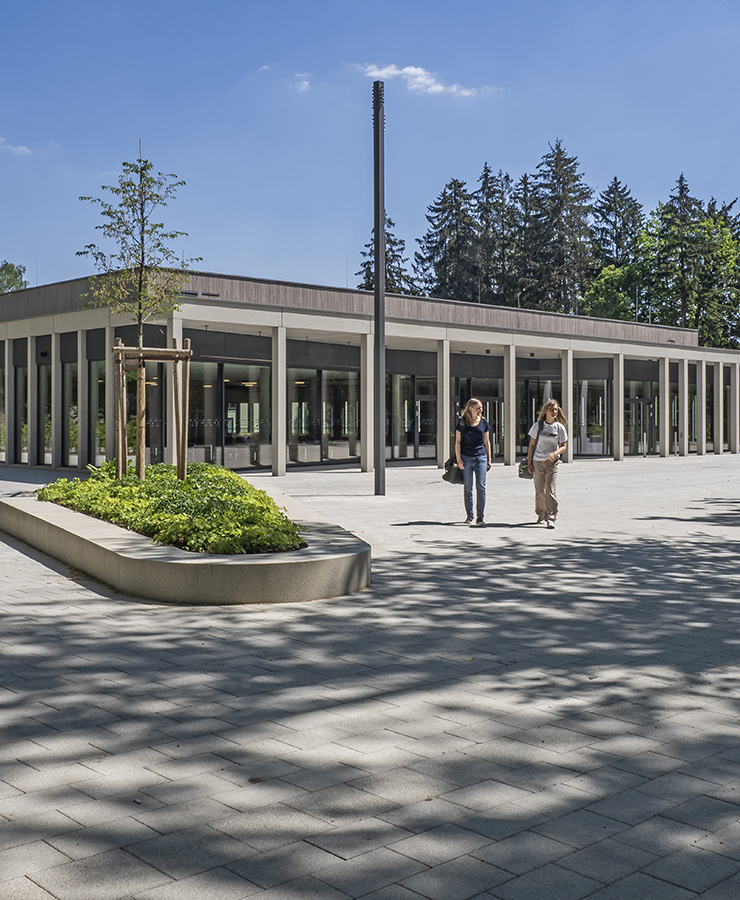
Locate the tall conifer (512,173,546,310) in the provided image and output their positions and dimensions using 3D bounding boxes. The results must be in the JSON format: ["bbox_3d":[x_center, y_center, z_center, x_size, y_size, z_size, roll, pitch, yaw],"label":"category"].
[{"bbox_3d":[12.269,-11.077,80.000,4.500,20.500,4.500,0,2,0],"label":"tall conifer"}]

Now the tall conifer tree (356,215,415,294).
[{"bbox_3d":[1.207,-9.580,81.000,5.000,17.600,5.000,0,2,0],"label":"tall conifer tree"}]

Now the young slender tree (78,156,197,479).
[{"bbox_3d":[-3.242,-1.826,14.500,1.650,4.650,1.650,0,2,0],"label":"young slender tree"}]

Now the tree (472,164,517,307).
[{"bbox_3d":[9.577,-11.385,80.000,4.600,21.200,4.600,0,2,0],"label":"tree"}]

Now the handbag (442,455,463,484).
[{"bbox_3d":[1.112,0.266,13.850,0.300,0.400,0.320,0,2,11],"label":"handbag"}]

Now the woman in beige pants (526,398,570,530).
[{"bbox_3d":[2.330,0.171,13.650,0.560,1.680,0.480,0,2,-5],"label":"woman in beige pants"}]

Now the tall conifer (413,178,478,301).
[{"bbox_3d":[5.808,-10.846,80.000,5.400,20.000,5.400,0,2,0],"label":"tall conifer"}]

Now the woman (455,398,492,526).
[{"bbox_3d":[1.368,0.159,13.750,0.510,1.680,0.420,0,2,0],"label":"woman"}]

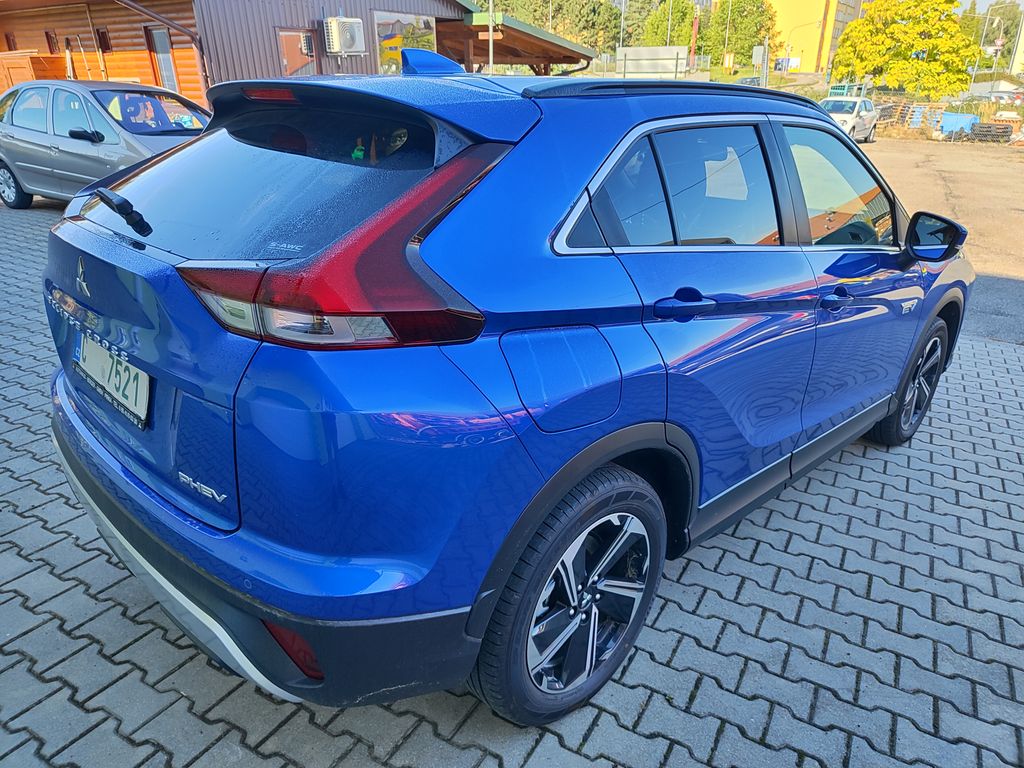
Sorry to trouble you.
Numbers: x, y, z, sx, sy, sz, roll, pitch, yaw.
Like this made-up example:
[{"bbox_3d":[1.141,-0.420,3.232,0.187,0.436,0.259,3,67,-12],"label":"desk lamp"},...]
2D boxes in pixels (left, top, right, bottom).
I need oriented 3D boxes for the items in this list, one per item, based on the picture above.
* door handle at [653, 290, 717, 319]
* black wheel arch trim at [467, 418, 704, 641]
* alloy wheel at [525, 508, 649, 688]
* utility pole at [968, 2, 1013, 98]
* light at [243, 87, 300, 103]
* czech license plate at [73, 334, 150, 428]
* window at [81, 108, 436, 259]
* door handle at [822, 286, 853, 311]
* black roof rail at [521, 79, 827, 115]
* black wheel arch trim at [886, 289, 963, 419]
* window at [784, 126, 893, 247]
[{"bbox_3d":[0.428,-0.189,1.684,0.275,0.065,0.055,-9,22,-44],"label":"door handle"},{"bbox_3d":[0.203,0.323,1.669,0.920,0.480,0.100,-16,28,-42],"label":"black wheel arch trim"},{"bbox_3d":[0.154,0.546,1.827,0.488,0.488,0.170,-16,27,-41],"label":"alloy wheel"},{"bbox_3d":[42.719,-29.708,60.831,1.746,7.400,0.300,13,27,30],"label":"utility pole"},{"bbox_3d":[-0.599,-0.713,1.684,0.035,0.035,0.280,-16,28,-42],"label":"light"},{"bbox_3d":[-0.956,-0.034,1.616,0.020,0.120,0.525,-2,17,-46],"label":"czech license plate"},{"bbox_3d":[-0.687,-0.503,1.681,1.150,0.100,0.560,22,59,41],"label":"window"},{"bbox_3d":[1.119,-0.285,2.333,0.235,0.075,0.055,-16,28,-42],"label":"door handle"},{"bbox_3d":[0.611,-0.857,2.053,1.630,0.110,0.070,-16,27,-41],"label":"black roof rail"},{"bbox_3d":[2.104,-0.212,3.444,1.020,0.530,0.100,-16,28,-42],"label":"black wheel arch trim"},{"bbox_3d":[1.215,-0.694,2.470,0.840,0.435,0.060,-16,5,-42],"label":"window"}]

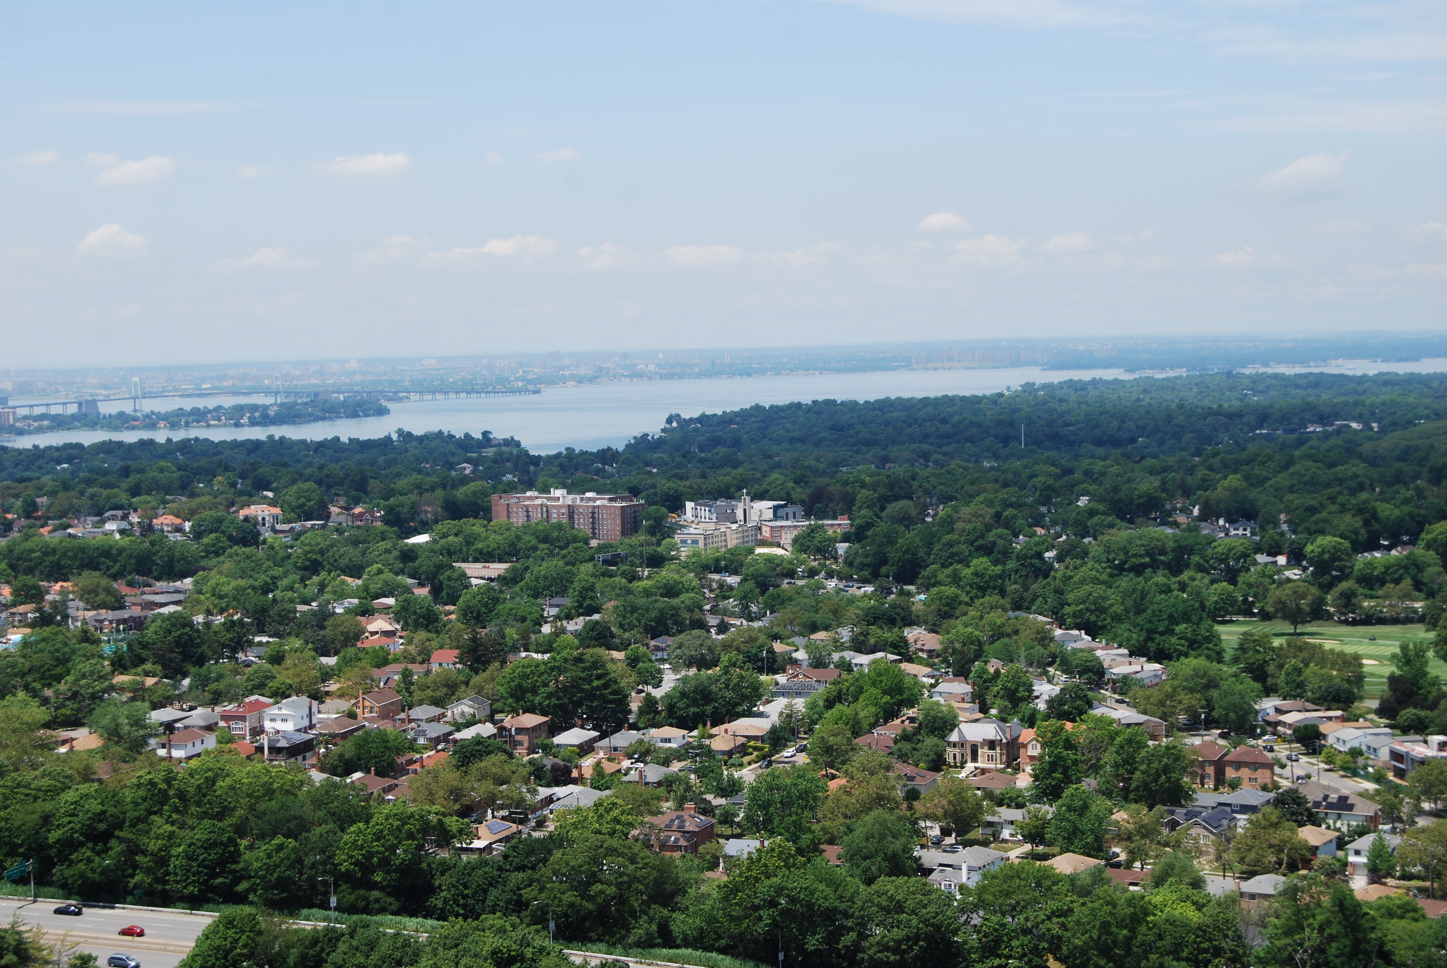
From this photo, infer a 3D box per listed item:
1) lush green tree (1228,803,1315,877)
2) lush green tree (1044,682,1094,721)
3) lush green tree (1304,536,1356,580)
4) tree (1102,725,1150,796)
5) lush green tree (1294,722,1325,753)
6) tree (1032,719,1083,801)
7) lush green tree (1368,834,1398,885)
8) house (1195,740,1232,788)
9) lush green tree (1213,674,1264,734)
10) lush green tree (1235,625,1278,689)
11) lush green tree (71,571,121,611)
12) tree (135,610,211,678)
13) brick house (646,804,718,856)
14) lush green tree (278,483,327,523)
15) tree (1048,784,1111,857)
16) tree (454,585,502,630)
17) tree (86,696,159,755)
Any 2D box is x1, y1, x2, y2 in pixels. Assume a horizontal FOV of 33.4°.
[{"bbox_3d":[113.750,74.030,501.400,17.620,14.070,16.210,-1,3,13],"label":"lush green tree"},{"bbox_3d":[87.920,56.450,615.300,12.200,11.600,12.200,-1,4,8],"label":"lush green tree"},{"bbox_3d":[256.690,31.410,1024.330,20.000,18.770,20.000,-1,3,14],"label":"lush green tree"},{"bbox_3d":[84.860,59.040,510.530,10.300,15.400,10.300,-1,4,9],"label":"tree"},{"bbox_3d":[162.680,70.630,671.710,8.370,8.510,8.370,-1,3,14],"label":"lush green tree"},{"bbox_3d":[79.500,66.090,576.060,11.880,20.120,11.280,-1,3,8],"label":"tree"},{"bbox_3d":[126.080,71.660,462.520,5.430,9.630,5.430,-1,3,15],"label":"lush green tree"},{"bbox_3d":[112.770,65.290,566.740,9.000,9.000,14.000,0,4,22],"label":"house"},{"bbox_3d":[127.570,54.660,598.590,12.600,15.200,12.600,-1,4,12],"label":"lush green tree"},{"bbox_3d":[174.890,58.110,793.000,14.120,22.790,14.120,-1,3,12],"label":"lush green tree"},{"bbox_3d":[-229.300,39.500,882.860,18.610,15.320,17.120,-2,3,-15],"label":"lush green tree"},{"bbox_3d":[-176.530,51.450,771.270,22.530,22.150,22.530,-2,3,-13],"label":"tree"},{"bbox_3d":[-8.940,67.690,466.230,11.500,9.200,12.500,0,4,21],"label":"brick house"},{"bbox_3d":[-261.150,12.590,1494.230,28.950,26.650,28.950,-2,3,-10],"label":"lush green tree"},{"bbox_3d":[66.400,62.610,450.240,11.800,13.600,11.800,-1,4,8],"label":"tree"},{"bbox_3d":[-89.800,44.880,883.230,17.380,17.010,16.510,-2,3,-6],"label":"tree"},{"bbox_3d":[-151.540,61.010,607.640,17.120,14.620,17.120,-3,3,-14],"label":"tree"}]

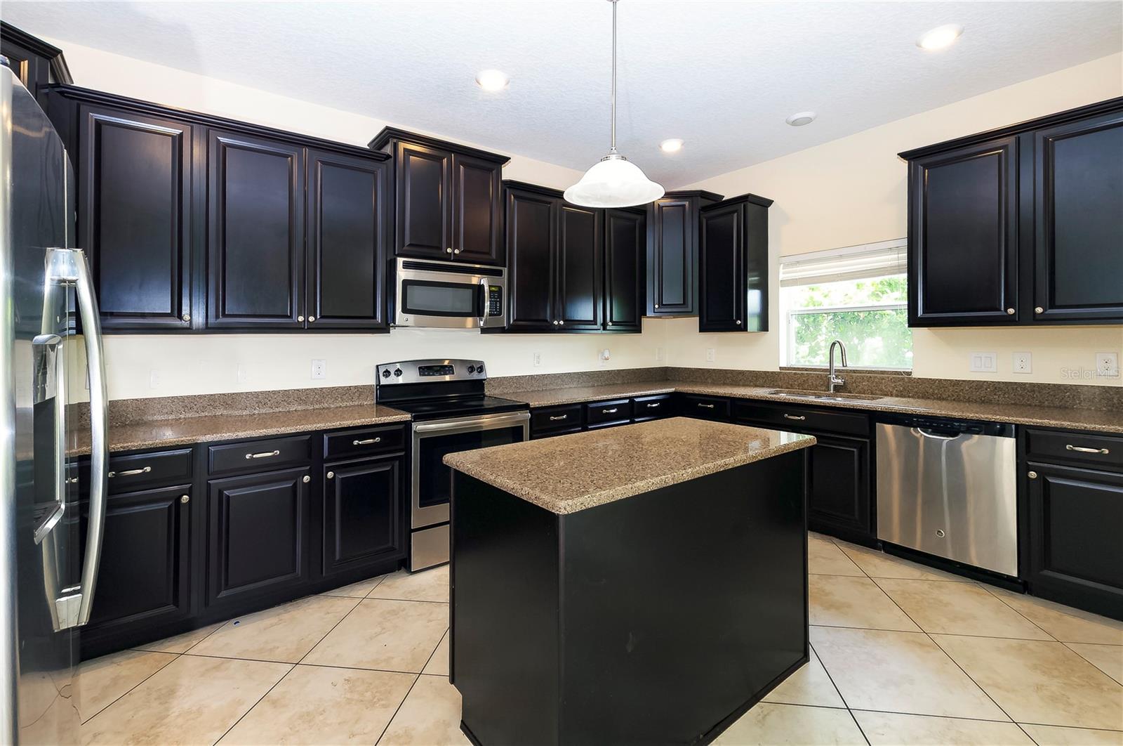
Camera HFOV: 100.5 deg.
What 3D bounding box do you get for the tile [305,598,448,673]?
[{"bbox_3d":[-0.775,1.164,2.102,0.510,0.012,0.510,0,2,8],"label":"tile"}]

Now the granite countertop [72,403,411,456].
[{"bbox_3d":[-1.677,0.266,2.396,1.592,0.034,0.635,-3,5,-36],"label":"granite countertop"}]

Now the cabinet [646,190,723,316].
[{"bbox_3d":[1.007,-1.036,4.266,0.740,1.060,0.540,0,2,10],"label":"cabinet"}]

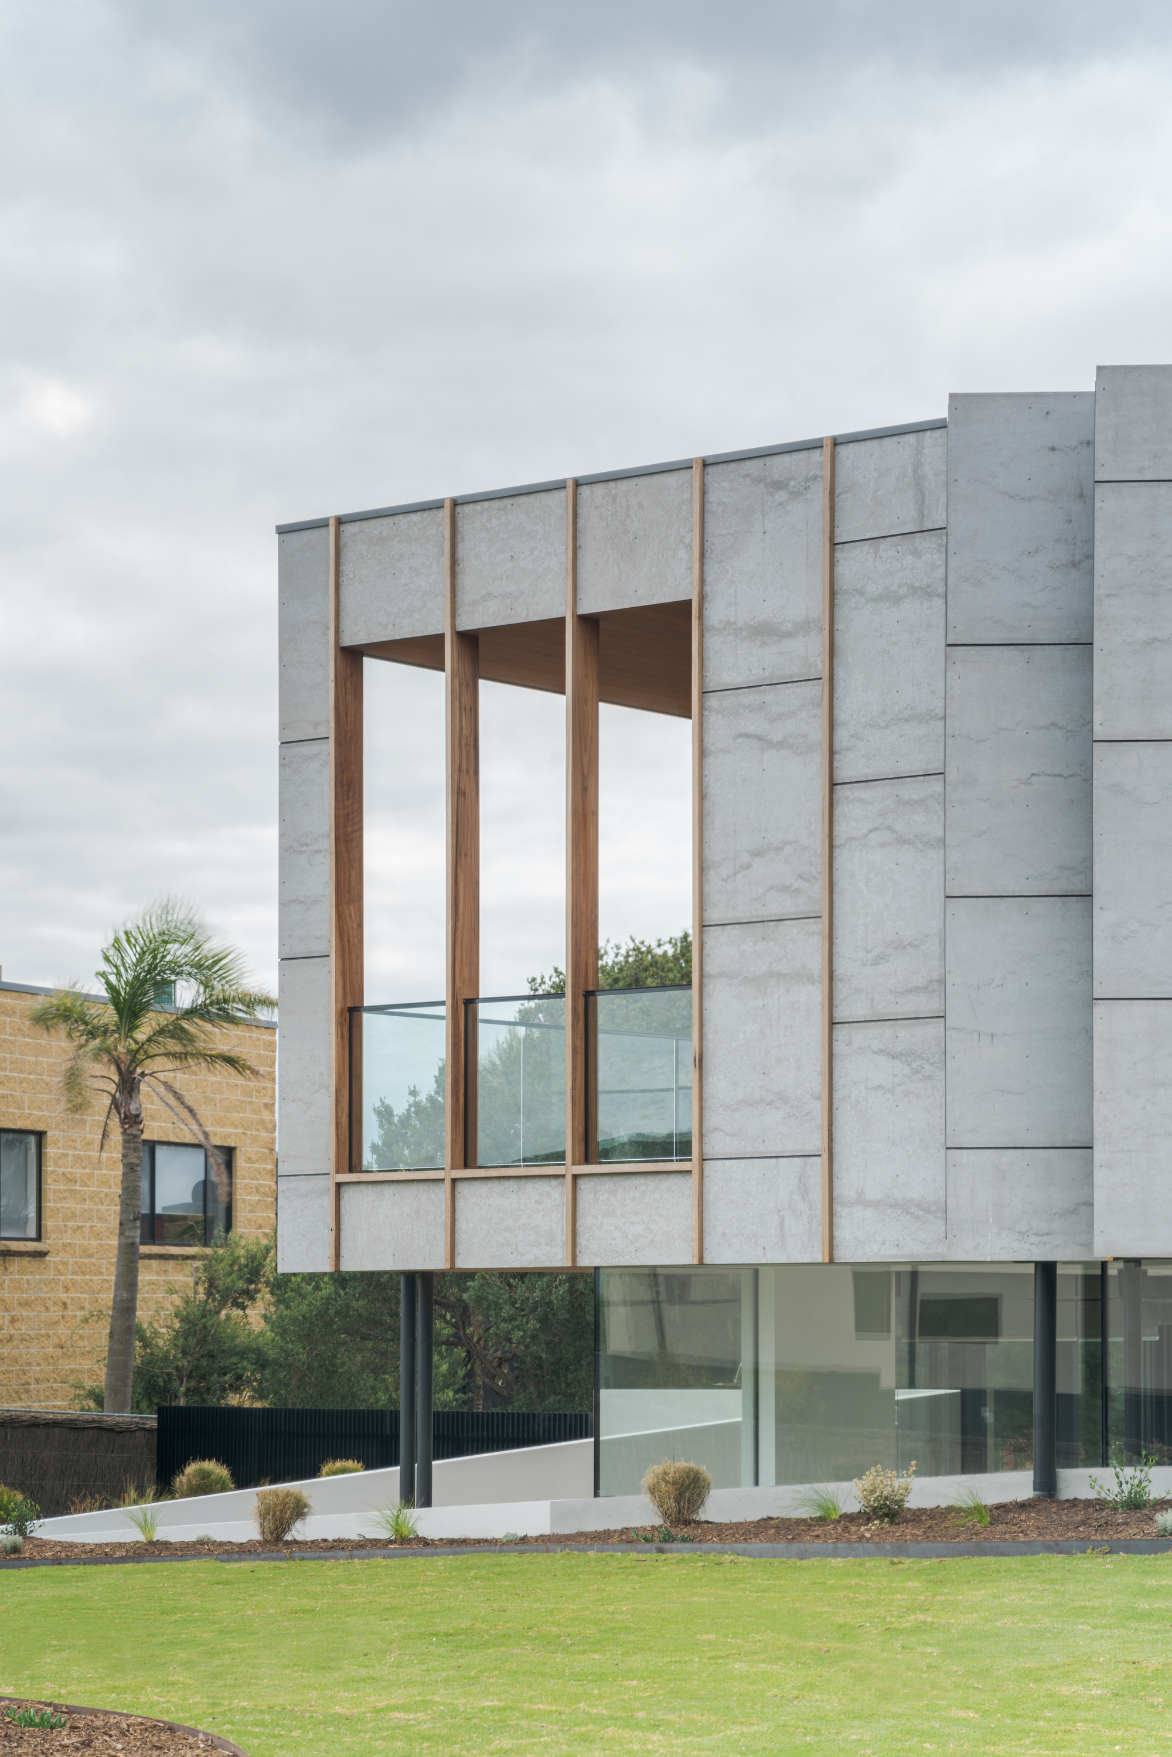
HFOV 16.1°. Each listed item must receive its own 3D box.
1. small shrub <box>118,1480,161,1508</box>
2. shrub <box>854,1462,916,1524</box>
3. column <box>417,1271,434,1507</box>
[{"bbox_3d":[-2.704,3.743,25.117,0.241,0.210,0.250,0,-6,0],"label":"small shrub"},{"bbox_3d":[1.434,2.948,19.897,0.277,0.290,0.290,0,-6,0],"label":"shrub"},{"bbox_3d":[-0.881,2.827,22.754,0.088,1.350,0.088,0,-6,0],"label":"column"}]

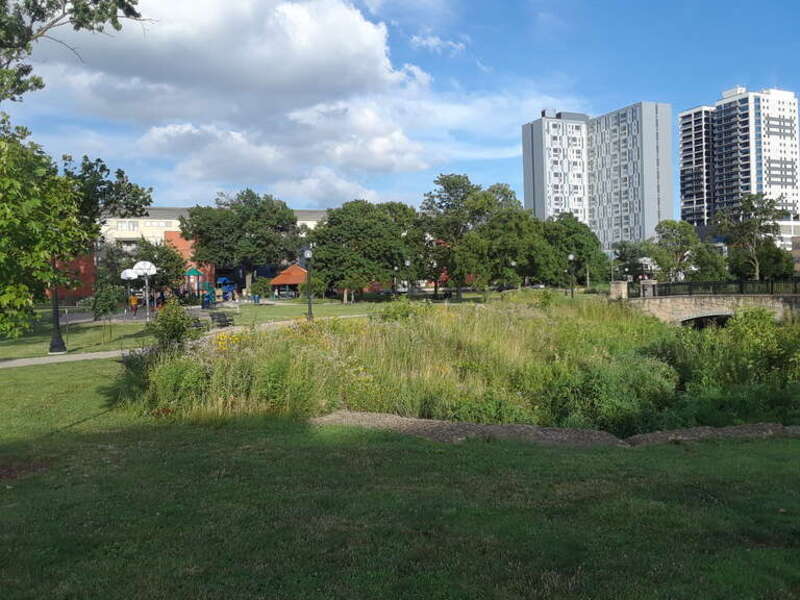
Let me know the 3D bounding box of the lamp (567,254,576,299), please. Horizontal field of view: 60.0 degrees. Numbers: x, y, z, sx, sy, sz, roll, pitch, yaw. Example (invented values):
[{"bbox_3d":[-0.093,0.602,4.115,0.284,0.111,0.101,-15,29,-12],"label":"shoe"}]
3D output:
[{"bbox_3d":[14.100,-1.825,57.000,0.450,3.850,0.450,-2,1,0],"label":"lamp"}]

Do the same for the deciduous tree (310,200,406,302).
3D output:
[{"bbox_3d":[-4.536,-4.926,74.000,10.200,10.650,9.800,-2,1,0],"label":"deciduous tree"}]

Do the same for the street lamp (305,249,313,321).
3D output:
[{"bbox_3d":[-5.053,-0.799,38.500,0.430,3.850,0.430,-2,1,0],"label":"street lamp"}]

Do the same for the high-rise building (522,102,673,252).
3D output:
[{"bbox_3d":[90.761,-46.501,317.000,43.000,79.000,49.000,-2,1,-20],"label":"high-rise building"}]

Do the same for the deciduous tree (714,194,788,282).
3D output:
[{"bbox_3d":[43.664,-6.991,86.000,8.800,11.400,8.500,-2,1,0],"label":"deciduous tree"}]

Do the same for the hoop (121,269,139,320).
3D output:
[{"bbox_3d":[-22.293,-0.608,57.200,1.400,3.680,1.600,-2,1,-21],"label":"hoop"}]

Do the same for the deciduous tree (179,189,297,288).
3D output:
[{"bbox_3d":[-23.466,-7.664,102.000,16.500,15.600,15.000,-2,1,0],"label":"deciduous tree"}]

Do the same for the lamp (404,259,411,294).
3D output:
[{"bbox_3d":[0.727,-1.557,63.000,0.440,3.850,0.440,-2,1,0],"label":"lamp"}]

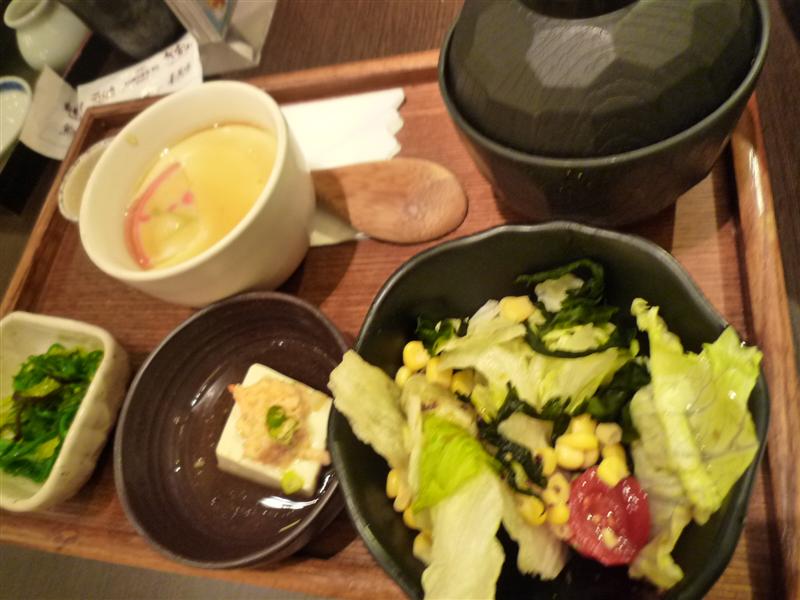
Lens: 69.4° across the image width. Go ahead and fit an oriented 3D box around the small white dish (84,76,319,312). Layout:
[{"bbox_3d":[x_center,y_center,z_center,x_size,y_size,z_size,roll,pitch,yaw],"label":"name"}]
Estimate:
[{"bbox_3d":[-0.080,-0.039,0.256,0.096,0.056,0.096,0,65,20],"label":"small white dish"}]

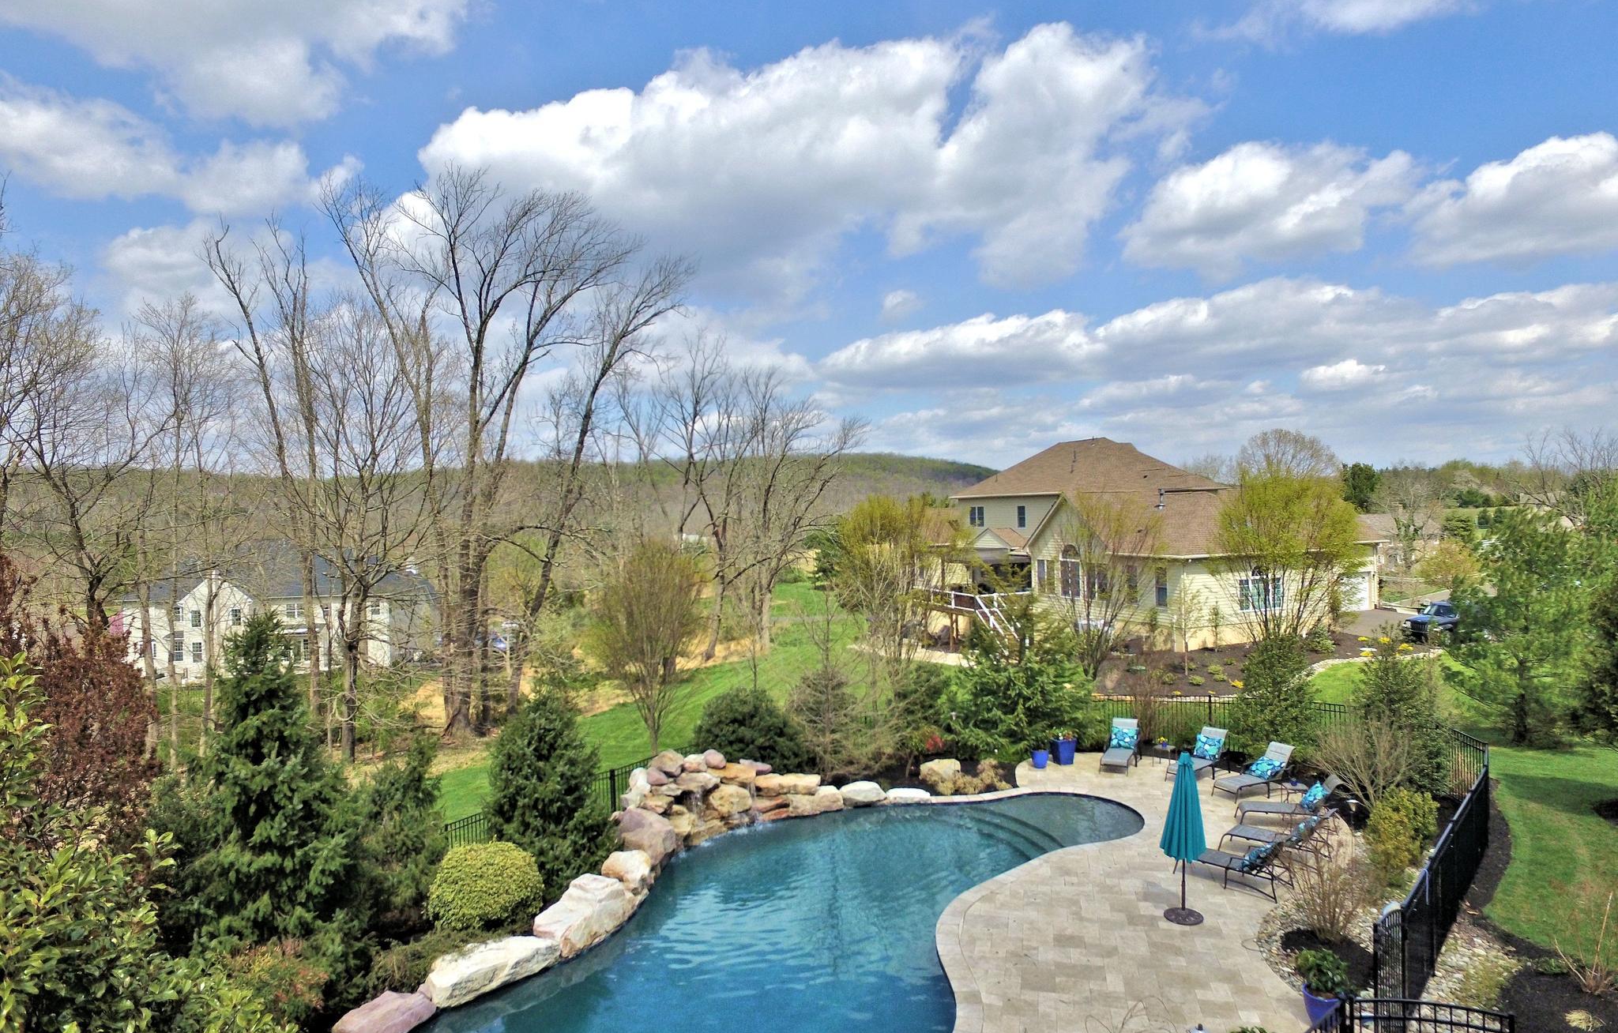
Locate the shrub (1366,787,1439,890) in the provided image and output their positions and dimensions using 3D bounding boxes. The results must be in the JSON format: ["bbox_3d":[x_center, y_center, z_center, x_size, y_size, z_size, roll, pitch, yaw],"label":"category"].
[{"bbox_3d":[9.455,4.932,14.951,1.180,1.350,1.100,-1,1,32],"label":"shrub"}]

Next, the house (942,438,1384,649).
[{"bbox_3d":[18.630,0.394,54.039,14.600,10.300,25.500,-2,1,-18],"label":"house"}]

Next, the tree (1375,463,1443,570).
[{"bbox_3d":[52.726,-0.111,82.000,6.000,9.421,6.000,-2,1,0],"label":"tree"}]

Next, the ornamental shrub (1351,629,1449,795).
[{"bbox_3d":[12.227,4.036,19.423,2.050,3.300,2.000,-1,0,0],"label":"ornamental shrub"}]

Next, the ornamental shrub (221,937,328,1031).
[{"bbox_3d":[-6.257,5.487,10.952,1.220,0.920,1.100,-2,1,-31],"label":"ornamental shrub"}]

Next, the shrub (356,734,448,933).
[{"bbox_3d":[-6.498,4.866,14.900,1.550,2.811,1.550,-2,1,0],"label":"shrub"}]

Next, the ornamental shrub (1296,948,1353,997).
[{"bbox_3d":[5.940,5.206,10.779,0.660,0.480,0.620,-1,0,0],"label":"ornamental shrub"}]

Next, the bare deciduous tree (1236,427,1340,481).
[{"bbox_3d":[53.884,-3.283,105.000,12.000,13.450,12.000,-2,1,0],"label":"bare deciduous tree"}]

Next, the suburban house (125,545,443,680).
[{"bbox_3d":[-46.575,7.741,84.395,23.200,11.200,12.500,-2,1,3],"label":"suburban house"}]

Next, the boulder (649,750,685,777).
[{"bbox_3d":[-2.837,4.930,18.648,0.720,0.500,0.620,-2,1,-9],"label":"boulder"}]

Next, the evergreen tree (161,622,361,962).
[{"bbox_3d":[-7.480,3.526,12.731,2.650,4.450,2.600,-2,1,-31],"label":"evergreen tree"}]

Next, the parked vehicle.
[{"bbox_3d":[27.293,4.503,39.428,4.500,1.740,1.820,-1,0,-21],"label":"parked vehicle"}]

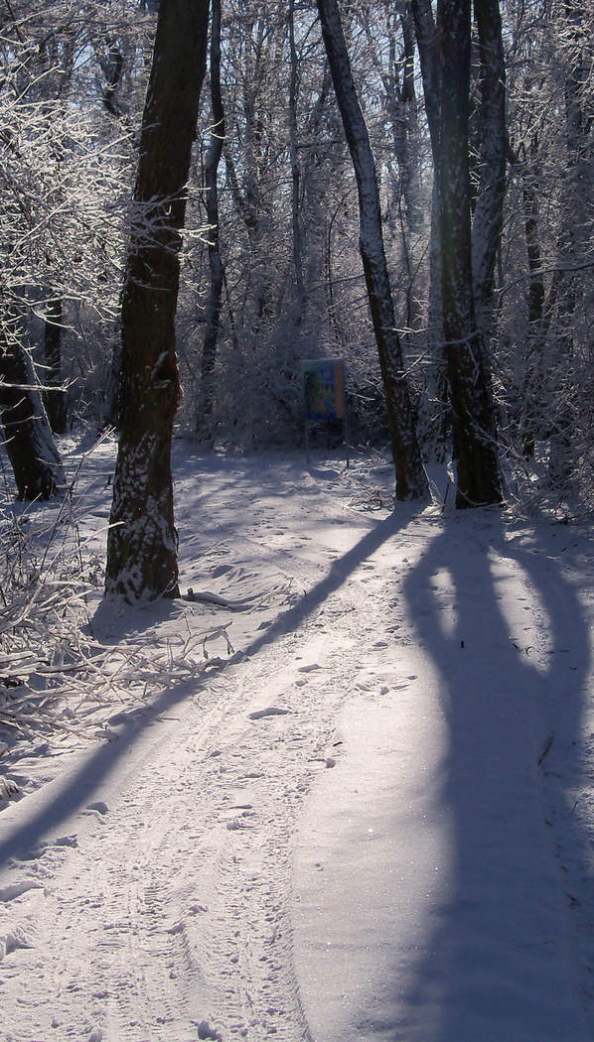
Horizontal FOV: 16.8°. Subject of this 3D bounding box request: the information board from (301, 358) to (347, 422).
[{"bbox_3d":[0.490,-2.411,37.000,0.840,1.160,0.100,0,4,0],"label":"information board"}]

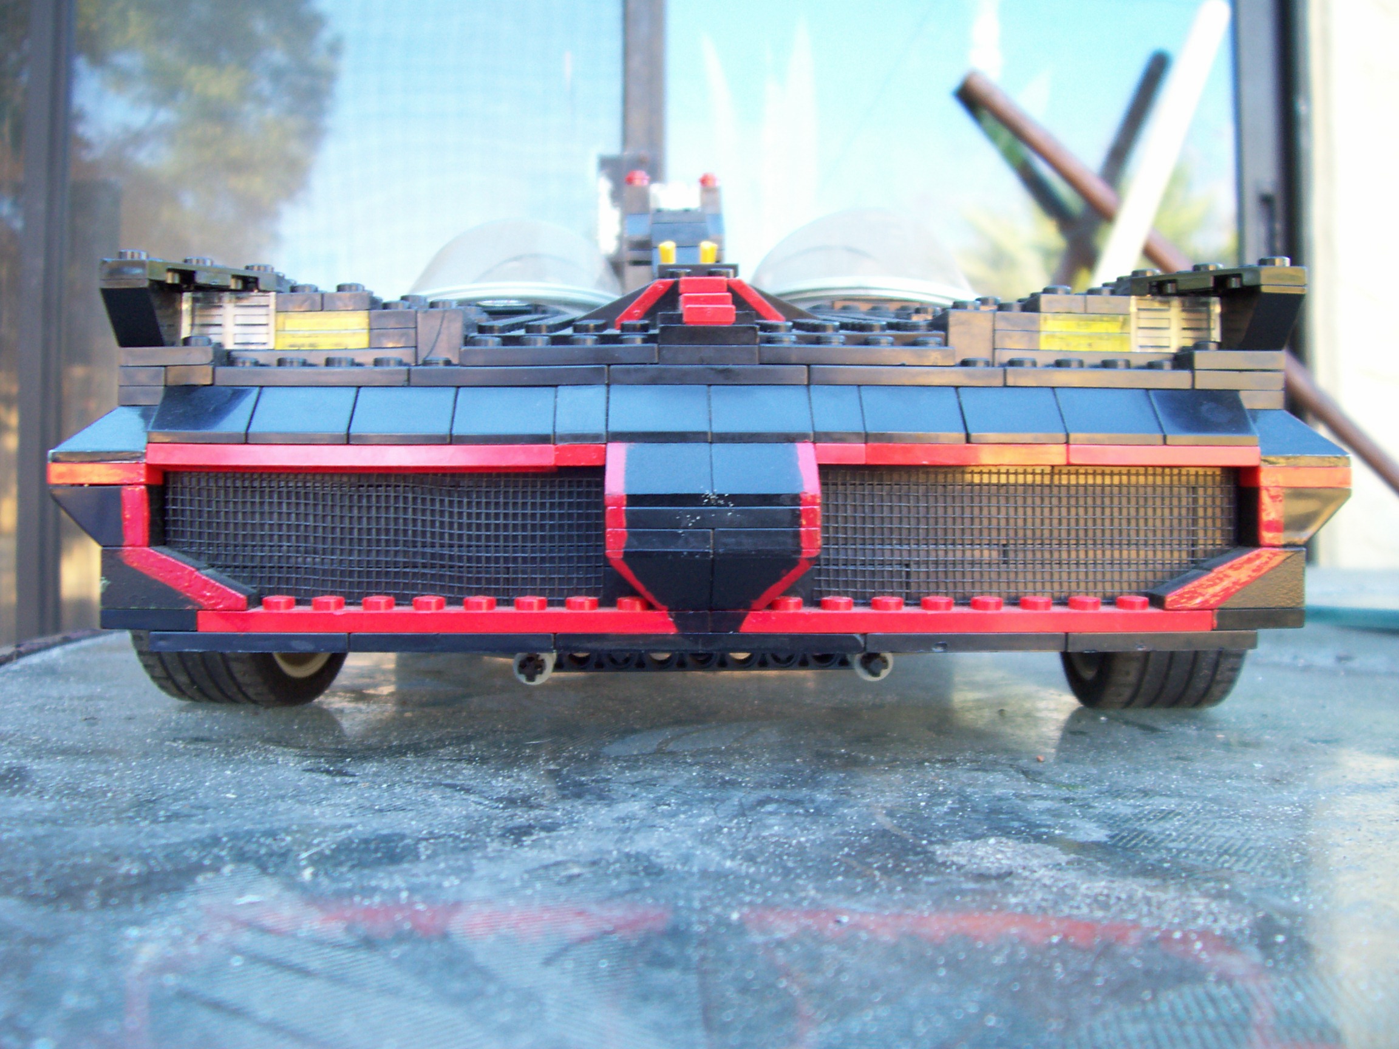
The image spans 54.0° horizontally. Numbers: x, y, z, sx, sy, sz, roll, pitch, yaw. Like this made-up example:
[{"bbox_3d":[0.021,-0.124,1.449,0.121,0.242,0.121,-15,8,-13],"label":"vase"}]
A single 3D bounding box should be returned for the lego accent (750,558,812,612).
[{"bbox_3d":[0.013,0.009,0.211,0.010,0.008,0.007,0,1,-2],"label":"lego accent"}]

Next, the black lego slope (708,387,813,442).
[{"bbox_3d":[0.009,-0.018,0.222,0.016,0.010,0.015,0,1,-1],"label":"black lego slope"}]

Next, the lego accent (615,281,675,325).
[{"bbox_3d":[-0.009,-0.040,0.244,0.010,0.010,0.015,0,1,-2],"label":"lego accent"}]

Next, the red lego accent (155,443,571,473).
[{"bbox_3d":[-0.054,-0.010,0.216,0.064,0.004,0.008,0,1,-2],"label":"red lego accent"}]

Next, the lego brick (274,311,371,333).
[{"bbox_3d":[-0.062,-0.034,0.231,0.016,0.003,0.008,0,1,-2],"label":"lego brick"}]

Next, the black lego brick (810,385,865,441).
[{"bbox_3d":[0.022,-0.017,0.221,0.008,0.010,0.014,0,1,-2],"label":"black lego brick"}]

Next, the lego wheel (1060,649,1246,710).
[{"bbox_3d":[0.085,0.014,0.264,0.022,0.043,0.043,0,1,-1],"label":"lego wheel"}]

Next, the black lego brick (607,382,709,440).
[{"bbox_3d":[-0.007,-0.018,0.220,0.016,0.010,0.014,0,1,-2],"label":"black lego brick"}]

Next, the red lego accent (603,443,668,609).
[{"bbox_3d":[-0.010,0.000,0.209,0.010,0.026,0.009,0,1,-2],"label":"red lego accent"}]

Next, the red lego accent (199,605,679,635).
[{"bbox_3d":[-0.041,0.015,0.217,0.075,0.004,0.008,0,1,-2],"label":"red lego accent"}]

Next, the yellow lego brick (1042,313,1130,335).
[{"bbox_3d":[0.065,-0.034,0.235,0.016,0.003,0.008,0,2,-2],"label":"yellow lego brick"}]

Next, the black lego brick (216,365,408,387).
[{"bbox_3d":[-0.062,-0.024,0.226,0.032,0.003,0.011,0,1,-1],"label":"black lego brick"}]

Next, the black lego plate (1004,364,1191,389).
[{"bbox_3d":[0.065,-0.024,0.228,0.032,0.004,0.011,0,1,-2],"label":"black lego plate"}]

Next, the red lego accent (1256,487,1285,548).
[{"bbox_3d":[0.090,-0.001,0.220,0.004,0.010,0.006,0,1,-1],"label":"red lego accent"}]

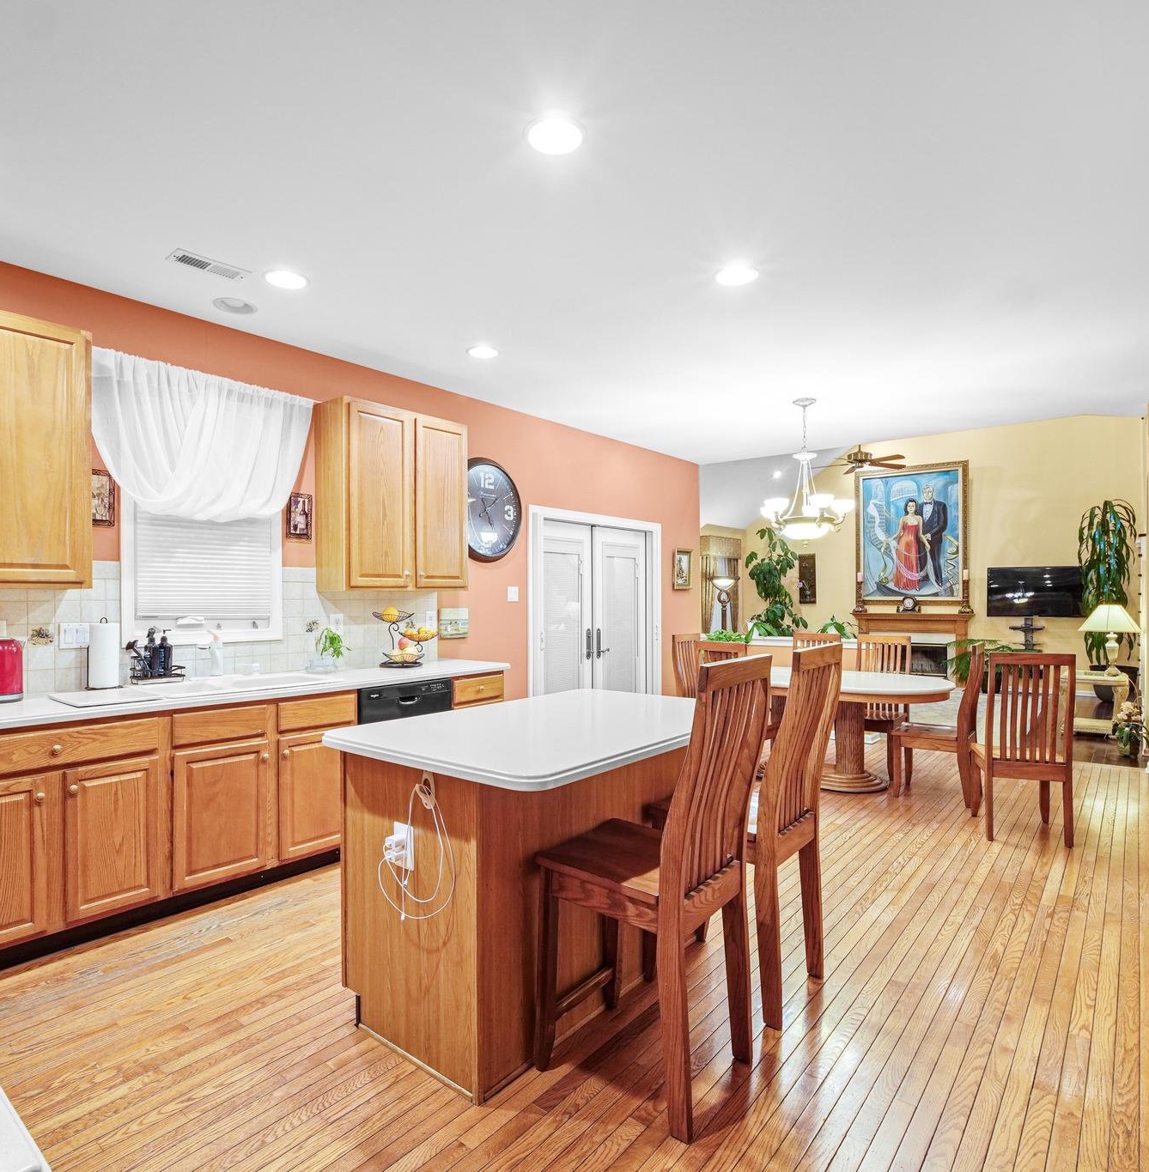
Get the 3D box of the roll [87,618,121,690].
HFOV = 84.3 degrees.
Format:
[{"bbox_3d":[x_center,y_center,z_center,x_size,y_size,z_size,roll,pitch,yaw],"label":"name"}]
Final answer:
[{"bbox_3d":[-2.116,0.316,2.860,0.145,0.305,0.145,-1,-1,41],"label":"roll"}]

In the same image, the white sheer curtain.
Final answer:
[{"bbox_3d":[-1.826,-0.703,3.209,0.090,0.730,1.050,-1,-1,41],"label":"white sheer curtain"}]

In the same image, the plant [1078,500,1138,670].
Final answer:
[{"bbox_3d":[6.724,0.184,7.999,0.680,2.550,0.680,-1,-1,40],"label":"plant"}]

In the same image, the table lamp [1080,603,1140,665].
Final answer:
[{"bbox_3d":[5.200,0.524,6.144,0.460,0.680,0.460,0,-1,42],"label":"table lamp"}]

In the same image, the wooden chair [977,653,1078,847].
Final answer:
[{"bbox_3d":[2.566,0.898,3.661,0.425,1.040,0.485,0,-1,18],"label":"wooden chair"}]

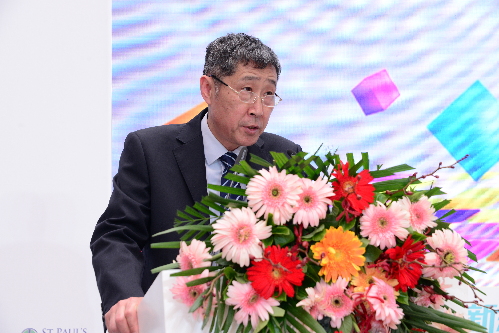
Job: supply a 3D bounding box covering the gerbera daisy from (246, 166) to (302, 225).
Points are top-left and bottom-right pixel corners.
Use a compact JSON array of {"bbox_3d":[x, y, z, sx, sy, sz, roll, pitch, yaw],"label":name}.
[{"bbox_3d":[0.044,0.051,1.700,0.099,0.102,0.030,0,-7,2],"label":"gerbera daisy"}]

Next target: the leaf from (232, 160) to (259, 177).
[{"bbox_3d":[-0.008,0.004,1.840,0.052,0.025,0.015,30,-19,0],"label":"leaf"}]

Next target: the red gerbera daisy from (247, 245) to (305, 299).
[{"bbox_3d":[0.045,0.182,1.680,0.100,0.095,0.030,0,-7,-1],"label":"red gerbera daisy"}]

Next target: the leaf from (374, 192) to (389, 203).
[{"bbox_3d":[0.238,0.056,1.750,0.026,0.020,0.012,0,-17,-6],"label":"leaf"}]

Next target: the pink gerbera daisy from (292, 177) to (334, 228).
[{"bbox_3d":[0.109,0.064,1.770,0.094,0.096,0.035,0,-5,-6],"label":"pink gerbera daisy"}]

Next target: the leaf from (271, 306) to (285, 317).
[{"bbox_3d":[0.047,0.253,1.690,0.027,0.019,0.012,0,-17,0],"label":"leaf"}]

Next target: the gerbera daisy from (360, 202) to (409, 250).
[{"bbox_3d":[0.249,0.107,1.790,0.092,0.090,0.035,1,-6,-10],"label":"gerbera daisy"}]

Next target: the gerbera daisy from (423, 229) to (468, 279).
[{"bbox_3d":[0.347,0.154,1.720,0.088,0.090,0.030,0,0,-19],"label":"gerbera daisy"}]

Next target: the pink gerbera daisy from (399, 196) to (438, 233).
[{"bbox_3d":[0.322,0.094,1.860,0.083,0.080,0.035,1,-6,-25],"label":"pink gerbera daisy"}]

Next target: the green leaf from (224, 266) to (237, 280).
[{"bbox_3d":[-0.034,0.191,1.730,0.022,0.026,0.012,0,-11,11],"label":"green leaf"}]

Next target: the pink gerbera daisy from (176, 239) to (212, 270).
[{"bbox_3d":[-0.099,0.163,1.740,0.075,0.078,0.036,0,-9,24],"label":"pink gerbera daisy"}]

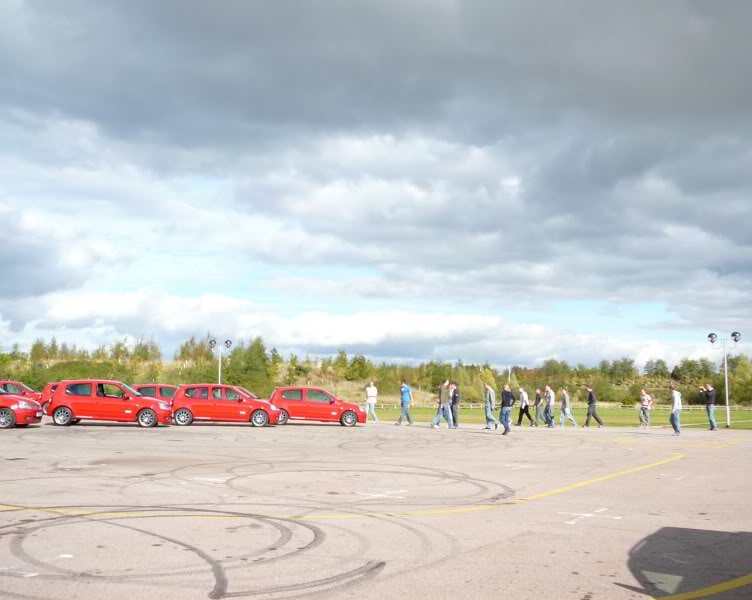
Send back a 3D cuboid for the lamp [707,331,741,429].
[{"bbox_3d":[16.364,3.768,37.820,1.480,4.480,0.450,1,-7,5],"label":"lamp"}]

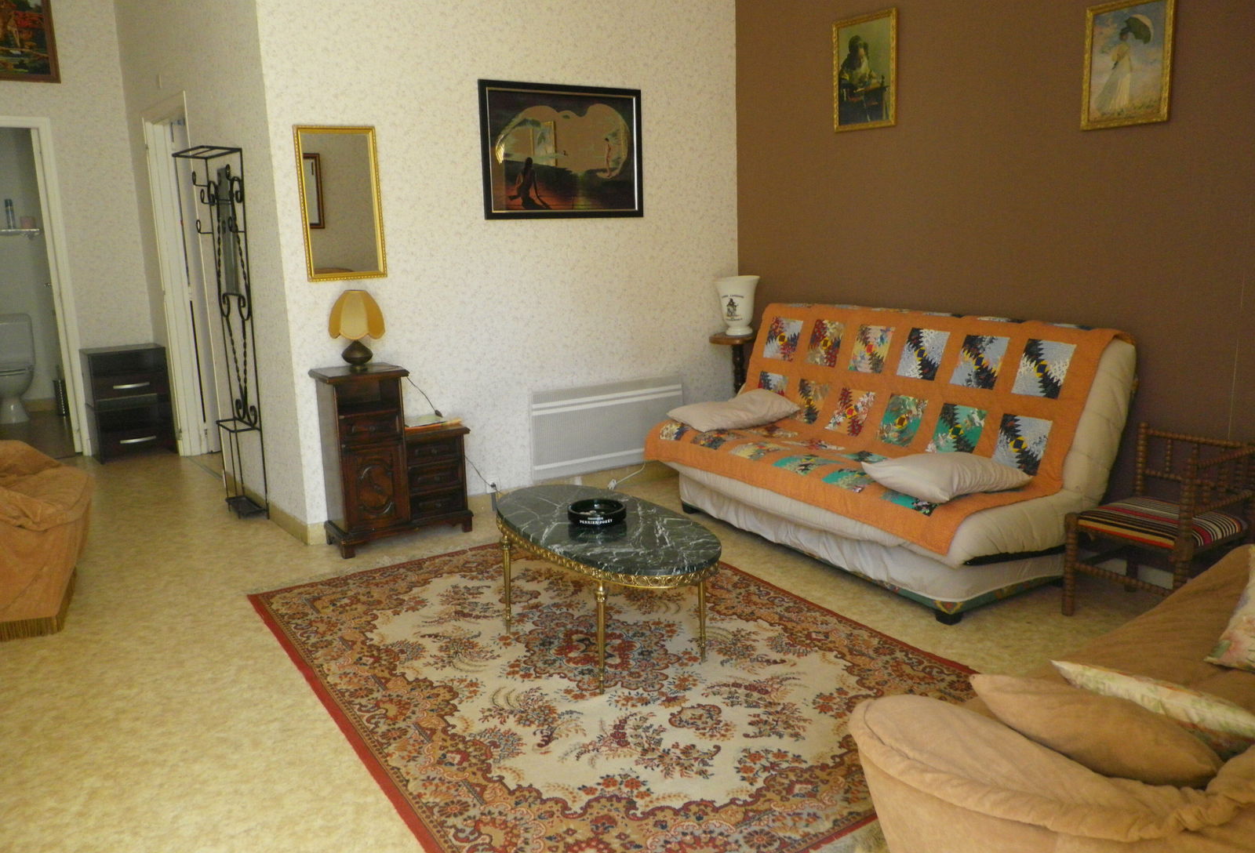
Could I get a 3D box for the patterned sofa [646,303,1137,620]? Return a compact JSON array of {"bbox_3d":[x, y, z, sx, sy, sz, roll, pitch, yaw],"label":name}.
[{"bbox_3d":[0.932,0.035,4.183,0.868,0.961,1.916,-8,13,-30],"label":"patterned sofa"}]

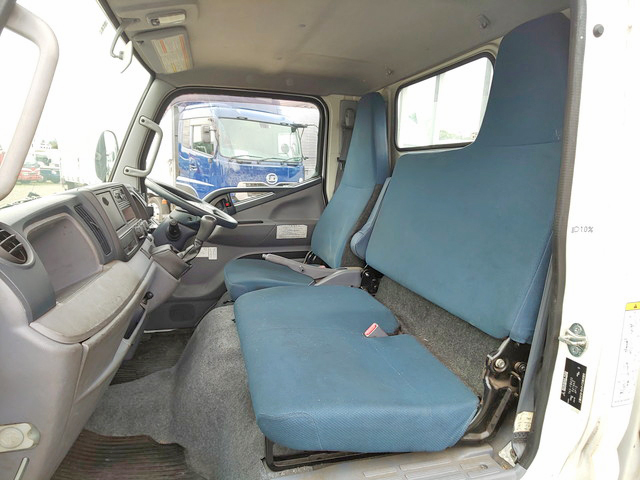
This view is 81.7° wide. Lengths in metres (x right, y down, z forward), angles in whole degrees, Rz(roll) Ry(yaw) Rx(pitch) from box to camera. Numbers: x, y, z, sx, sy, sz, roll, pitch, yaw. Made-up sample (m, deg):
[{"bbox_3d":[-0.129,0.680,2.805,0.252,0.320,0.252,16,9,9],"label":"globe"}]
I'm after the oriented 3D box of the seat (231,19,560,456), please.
[{"bbox_3d":[0.147,-0.085,1.084,0.771,0.949,0.751,-2,12,-16],"label":"seat"}]

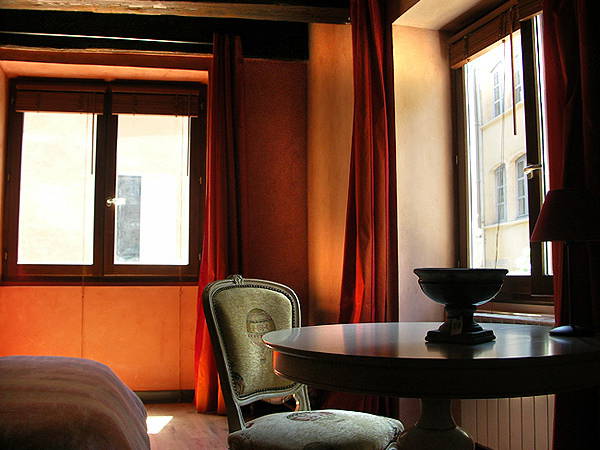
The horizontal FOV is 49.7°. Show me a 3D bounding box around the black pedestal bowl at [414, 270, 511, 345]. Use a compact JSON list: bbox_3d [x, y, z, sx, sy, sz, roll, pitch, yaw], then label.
[{"bbox_3d":[0.474,0.236,1.900,0.272,0.216,0.272,0,-4,0],"label":"black pedestal bowl"}]

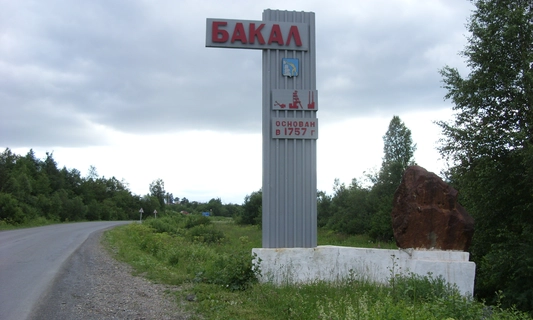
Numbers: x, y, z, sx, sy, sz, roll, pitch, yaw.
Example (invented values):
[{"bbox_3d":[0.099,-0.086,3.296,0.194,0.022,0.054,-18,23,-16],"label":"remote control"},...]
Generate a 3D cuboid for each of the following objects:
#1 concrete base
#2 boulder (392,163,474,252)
[{"bbox_3d":[2.142,2.522,13.346,4.888,1.010,1.150,0,-5,-3],"label":"concrete base"},{"bbox_3d":[3.780,1.075,13.243,1.680,1.870,1.250,0,-5,-3],"label":"boulder"}]

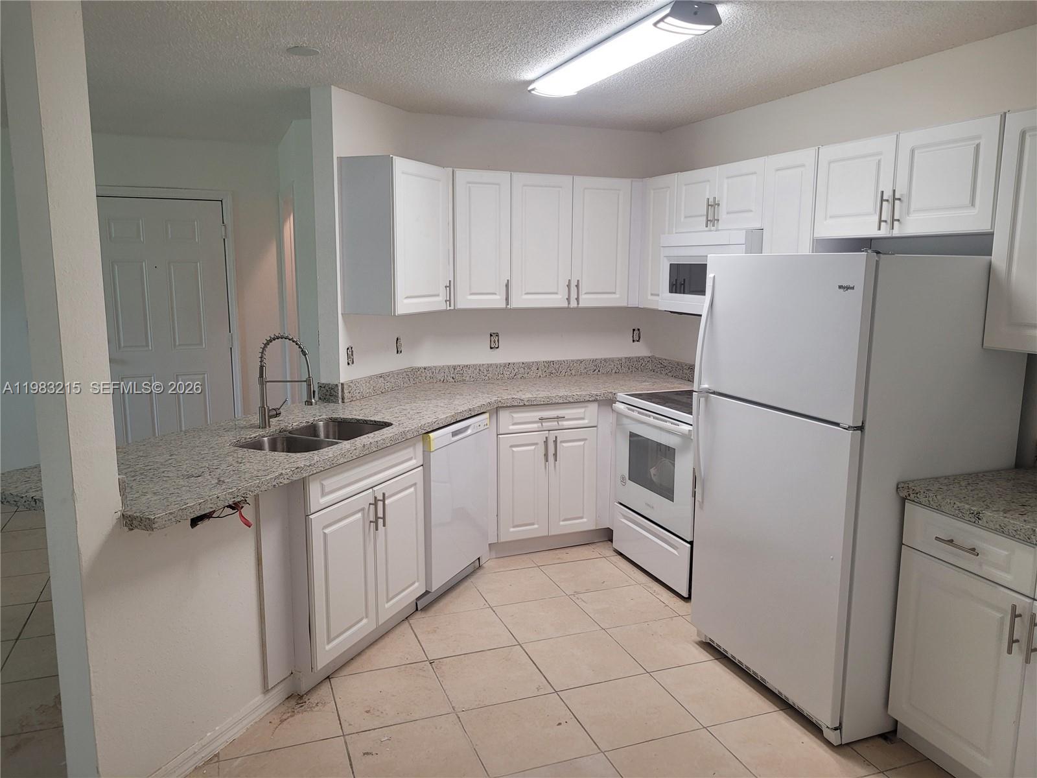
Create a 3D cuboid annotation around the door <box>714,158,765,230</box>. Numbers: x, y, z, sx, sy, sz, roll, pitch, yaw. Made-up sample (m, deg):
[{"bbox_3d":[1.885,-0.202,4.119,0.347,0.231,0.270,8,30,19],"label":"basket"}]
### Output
[{"bbox_3d":[1.084,-0.934,3.781,0.019,0.320,0.373,-3,10,-20],"label":"door"}]

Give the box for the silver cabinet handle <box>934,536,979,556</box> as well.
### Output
[{"bbox_3d":[1.354,0.483,2.393,0.035,0.012,0.150,-3,10,-22],"label":"silver cabinet handle"}]

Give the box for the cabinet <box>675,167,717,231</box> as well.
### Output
[{"bbox_3d":[0.952,-0.996,4.135,0.019,0.321,0.366,-3,10,-20],"label":"cabinet"}]

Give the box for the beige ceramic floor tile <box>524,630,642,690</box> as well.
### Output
[{"bbox_3d":[0.269,1.145,3.297,0.404,0.010,0.404,-3,10,-20],"label":"beige ceramic floor tile"}]

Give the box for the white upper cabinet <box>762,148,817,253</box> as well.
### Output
[{"bbox_3d":[1.228,-0.689,3.559,0.022,0.750,0.327,-3,10,-22],"label":"white upper cabinet"}]

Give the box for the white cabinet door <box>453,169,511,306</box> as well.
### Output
[{"bbox_3d":[-0.199,-0.822,4.344,0.321,0.750,0.022,-3,10,-22],"label":"white cabinet door"}]

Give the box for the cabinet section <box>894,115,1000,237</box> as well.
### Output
[{"bbox_3d":[1.530,-0.751,2.794,0.022,0.380,0.409,-3,10,-22],"label":"cabinet section"}]

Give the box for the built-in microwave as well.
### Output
[{"bbox_3d":[1.117,-0.608,4.109,0.400,0.425,0.755,-3,10,-22],"label":"built-in microwave"}]

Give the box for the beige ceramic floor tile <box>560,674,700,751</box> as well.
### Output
[{"bbox_3d":[0.410,1.200,2.906,0.400,0.010,0.400,-3,9,-20],"label":"beige ceramic floor tile"}]

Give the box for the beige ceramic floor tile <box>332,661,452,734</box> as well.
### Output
[{"bbox_3d":[-0.494,1.181,3.003,0.400,0.010,0.400,-3,9,-20],"label":"beige ceramic floor tile"}]

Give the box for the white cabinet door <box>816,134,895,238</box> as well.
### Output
[{"bbox_3d":[1.332,-0.791,3.084,0.020,0.363,0.409,-3,9,-20],"label":"white cabinet door"}]

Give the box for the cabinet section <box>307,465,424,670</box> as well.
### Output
[{"bbox_3d":[-0.841,0.699,3.393,0.520,0.613,0.792,4,10,24],"label":"cabinet section"}]

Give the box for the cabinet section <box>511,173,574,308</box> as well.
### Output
[{"bbox_3d":[0.132,-0.845,4.482,0.376,0.752,0.020,-3,9,-20],"label":"cabinet section"}]

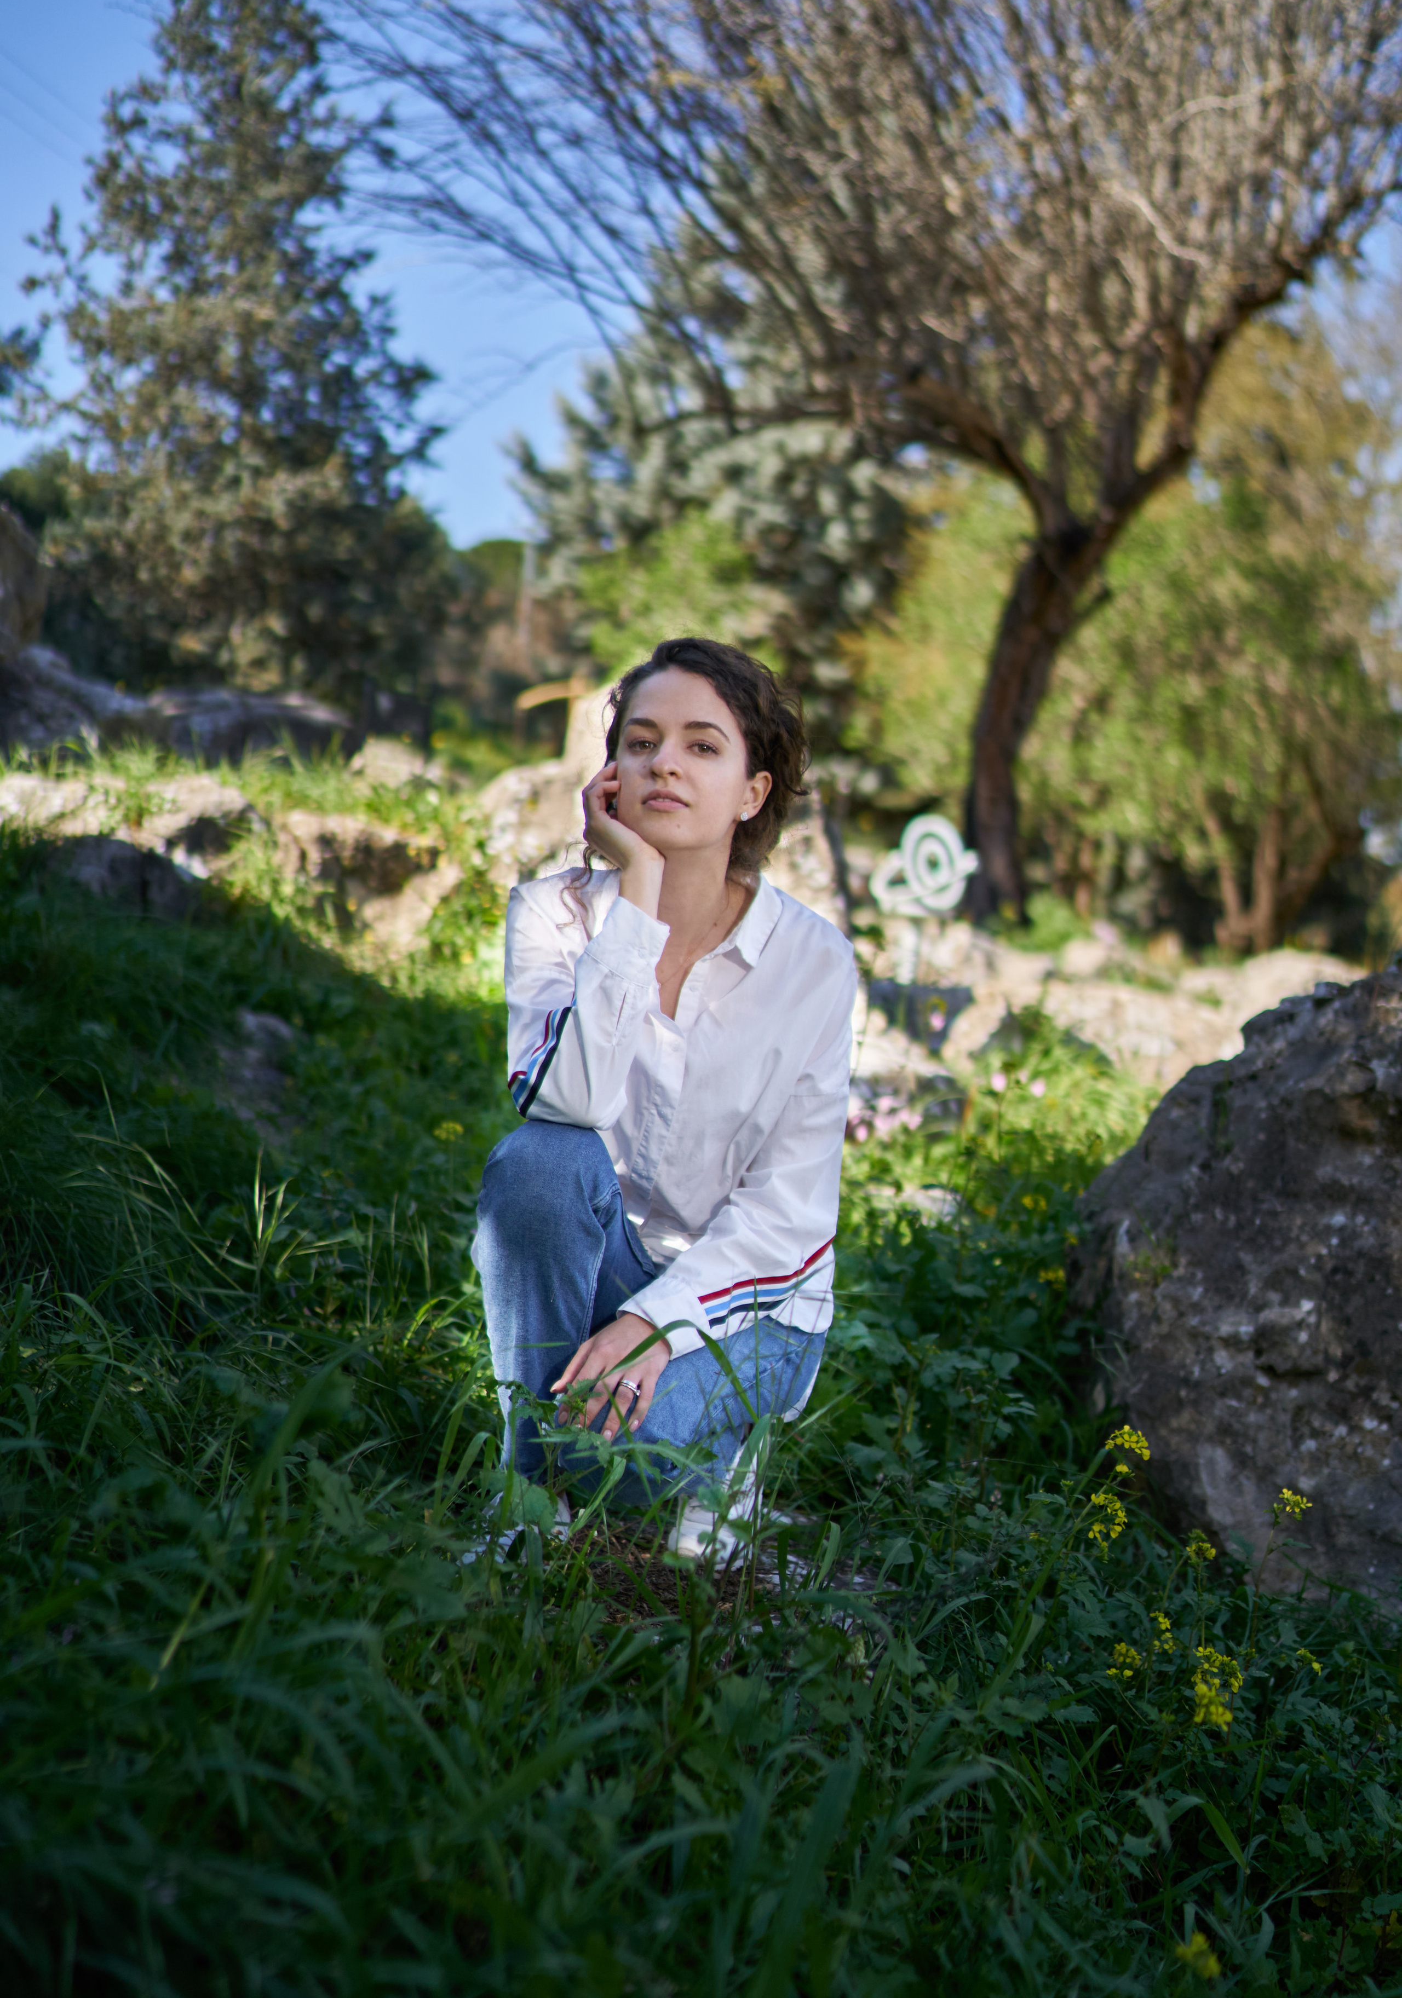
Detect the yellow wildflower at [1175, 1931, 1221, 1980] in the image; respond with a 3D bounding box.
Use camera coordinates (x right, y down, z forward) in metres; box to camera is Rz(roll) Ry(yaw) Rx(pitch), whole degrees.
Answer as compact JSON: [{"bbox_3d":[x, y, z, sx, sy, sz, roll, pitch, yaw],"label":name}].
[{"bbox_3d":[0.341,0.655,1.400,0.033,0.034,0.031,0,5,0],"label":"yellow wildflower"}]

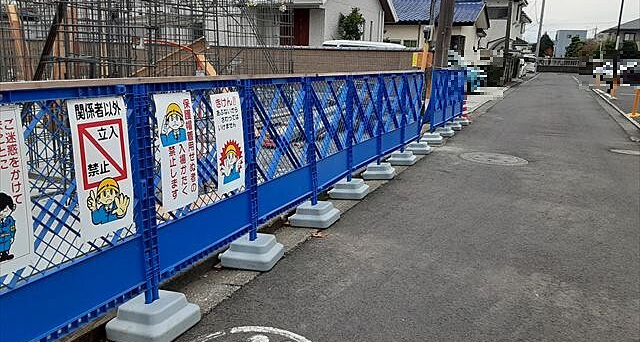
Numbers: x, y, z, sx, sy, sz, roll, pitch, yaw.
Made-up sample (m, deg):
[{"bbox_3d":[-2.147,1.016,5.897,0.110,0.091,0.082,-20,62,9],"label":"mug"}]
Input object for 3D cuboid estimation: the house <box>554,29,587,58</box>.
[{"bbox_3d":[50.991,-24.689,102.039,5.600,7.427,6.500,6,14,24],"label":"house"}]

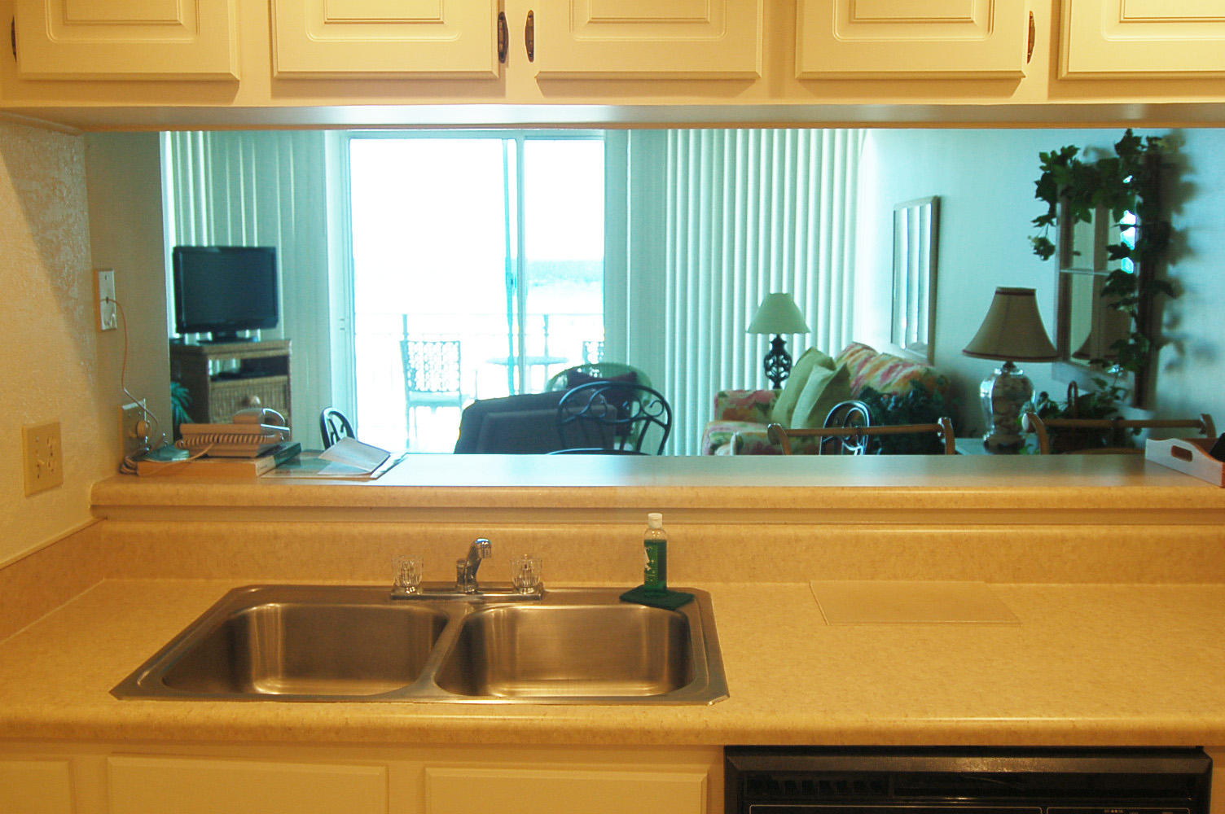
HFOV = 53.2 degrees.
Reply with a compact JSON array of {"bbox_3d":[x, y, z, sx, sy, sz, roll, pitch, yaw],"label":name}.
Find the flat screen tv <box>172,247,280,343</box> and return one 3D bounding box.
[{"bbox_3d":[-2.367,-0.690,7.492,0.210,0.580,0.780,5,9,35],"label":"flat screen tv"}]

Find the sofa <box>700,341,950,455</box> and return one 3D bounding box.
[{"bbox_3d":[1.080,0.179,6.779,1.020,0.940,2.000,0,7,1],"label":"sofa"}]

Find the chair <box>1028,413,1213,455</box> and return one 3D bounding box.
[{"bbox_3d":[1.194,0.596,2.768,0.480,1.120,0.540,0,7,1],"label":"chair"}]

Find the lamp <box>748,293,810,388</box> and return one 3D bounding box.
[{"bbox_3d":[1.084,-0.407,7.995,0.405,0.670,0.405,0,7,1],"label":"lamp"}]

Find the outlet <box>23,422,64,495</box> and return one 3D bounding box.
[{"bbox_3d":[-0.933,0.083,2.012,0.012,0.115,0.117,0,7,1],"label":"outlet"}]

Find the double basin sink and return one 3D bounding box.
[{"bbox_3d":[-0.255,0.431,1.889,0.836,0.170,0.560,0,7,1],"label":"double basin sink"}]

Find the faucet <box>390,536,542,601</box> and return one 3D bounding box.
[{"bbox_3d":[-0.243,0.259,2.018,0.256,0.150,0.210,-1,7,-5],"label":"faucet"}]

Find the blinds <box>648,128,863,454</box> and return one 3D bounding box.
[{"bbox_3d":[0.957,-0.770,8.305,1.430,2.420,0.100,0,7,1],"label":"blinds"}]

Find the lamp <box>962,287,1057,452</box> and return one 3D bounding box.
[{"bbox_3d":[1.416,-0.131,4.376,0.340,0.600,0.340,0,7,1],"label":"lamp"}]

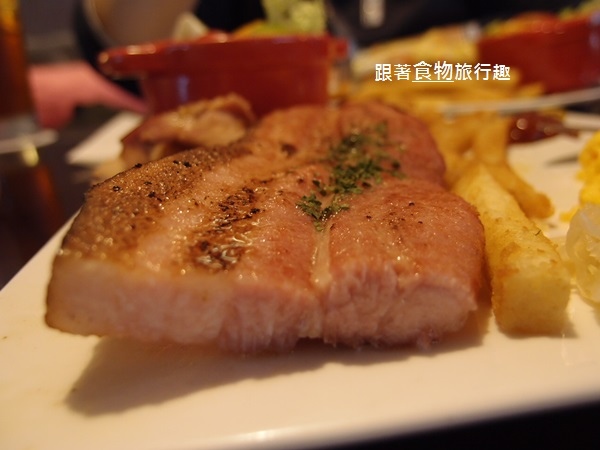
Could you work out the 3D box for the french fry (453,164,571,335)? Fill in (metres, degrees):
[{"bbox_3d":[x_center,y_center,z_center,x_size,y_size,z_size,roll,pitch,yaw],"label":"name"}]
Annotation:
[{"bbox_3d":[0.061,0.002,0.155,0.016,0.016,0.085,1,24,8],"label":"french fry"}]

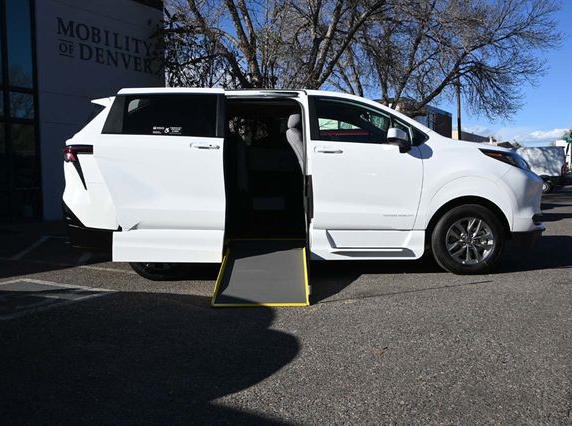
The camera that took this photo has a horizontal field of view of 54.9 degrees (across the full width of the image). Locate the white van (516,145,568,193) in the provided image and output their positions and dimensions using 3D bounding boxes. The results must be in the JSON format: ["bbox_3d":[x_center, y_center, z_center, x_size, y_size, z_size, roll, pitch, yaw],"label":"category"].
[{"bbox_3d":[12.918,-2.507,31.940,5.600,2.550,2.050,1,4,23],"label":"white van"}]

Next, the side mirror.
[{"bbox_3d":[1.095,-0.702,5.335,0.190,0.220,0.250,-1,4,0],"label":"side mirror"}]

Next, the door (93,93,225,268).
[{"bbox_3d":[-1.206,-0.367,5.366,1.250,1.650,0.200,-1,4,0],"label":"door"}]

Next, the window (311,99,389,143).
[{"bbox_3d":[0.644,-0.923,5.470,0.765,0.430,0.120,-1,4,0],"label":"window"}]

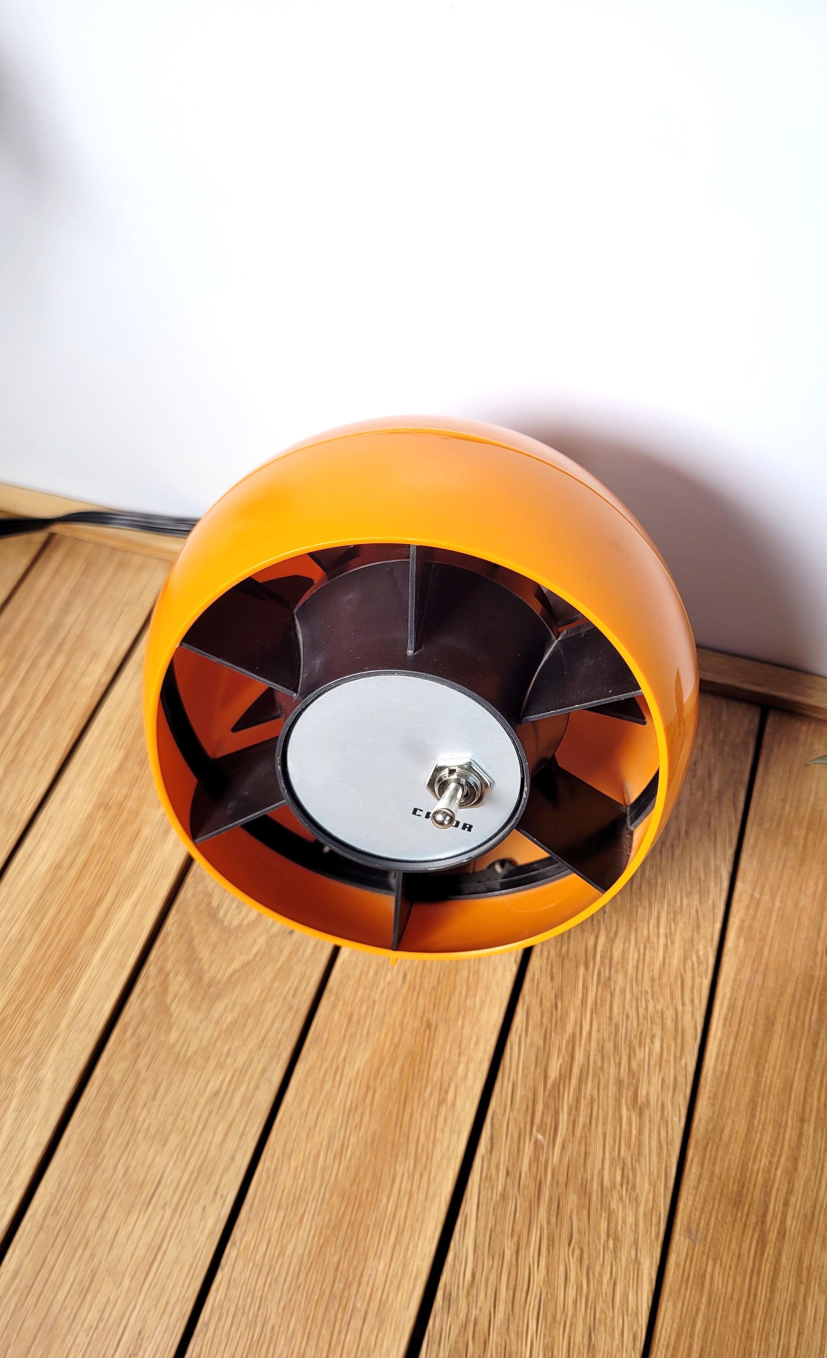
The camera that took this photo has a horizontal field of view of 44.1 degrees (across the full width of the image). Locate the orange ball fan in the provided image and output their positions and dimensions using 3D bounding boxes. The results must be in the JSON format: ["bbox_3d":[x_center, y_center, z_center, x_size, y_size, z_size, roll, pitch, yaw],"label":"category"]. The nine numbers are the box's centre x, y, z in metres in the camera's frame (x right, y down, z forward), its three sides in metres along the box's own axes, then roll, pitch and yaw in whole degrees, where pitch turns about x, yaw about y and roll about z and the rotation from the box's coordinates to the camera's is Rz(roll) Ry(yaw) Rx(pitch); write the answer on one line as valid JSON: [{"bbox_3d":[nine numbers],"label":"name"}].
[{"bbox_3d":[0.003,-0.002,0.318,0.162,0.165,0.144,4,45,6],"label":"orange ball fan"}]

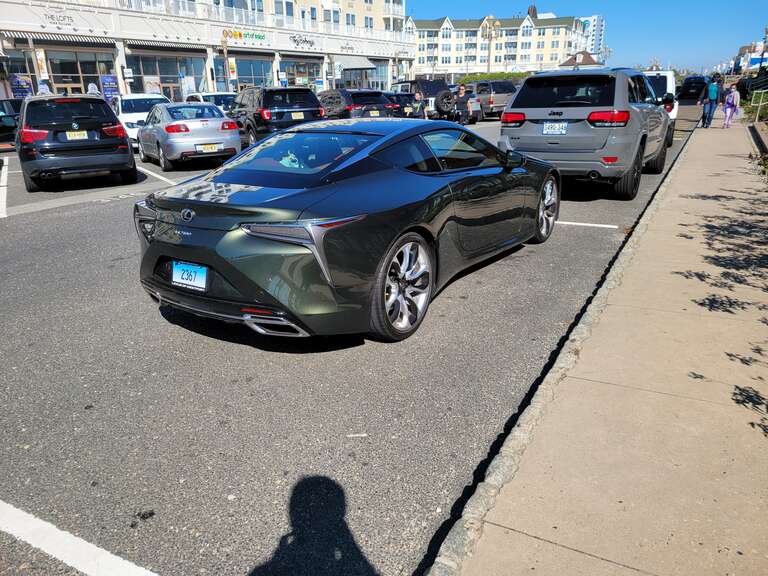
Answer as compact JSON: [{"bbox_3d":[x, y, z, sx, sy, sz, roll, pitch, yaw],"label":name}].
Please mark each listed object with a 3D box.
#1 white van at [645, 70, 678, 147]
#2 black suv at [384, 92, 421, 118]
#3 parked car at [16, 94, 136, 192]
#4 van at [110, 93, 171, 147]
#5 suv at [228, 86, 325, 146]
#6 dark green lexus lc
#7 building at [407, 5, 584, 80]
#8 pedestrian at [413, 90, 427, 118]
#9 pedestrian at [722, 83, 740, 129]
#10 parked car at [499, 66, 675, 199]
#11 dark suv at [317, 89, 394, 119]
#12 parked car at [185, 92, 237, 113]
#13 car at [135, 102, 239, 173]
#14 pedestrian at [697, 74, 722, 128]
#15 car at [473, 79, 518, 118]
[{"bbox_3d":[7.421,-5.103,16.399,1.880,1.850,4.600,9,22,28],"label":"white van"},{"bbox_3d":[-0.379,-6.935,22.928,1.840,1.520,4.650,-12,22,-29],"label":"black suv"},{"bbox_3d":[-6.422,-3.071,11.761,1.880,1.670,4.650,-12,21,-29],"label":"parked car"},{"bbox_3d":[-7.971,-5.523,19.085,1.870,1.690,4.650,-12,22,-29],"label":"van"},{"bbox_3d":[-3.743,-5.212,17.701,2.000,1.780,5.030,-12,21,-29],"label":"suv"},{"bbox_3d":[0.155,-0.856,5.280,1.920,1.345,4.760,11,23,32],"label":"dark green lexus lc"},{"bbox_3d":[28.168,-63.658,157.987,50.000,19.200,22.000,0,19,3],"label":"building"},{"bbox_3d":[1.059,-5.088,17.243,0.480,1.490,0.320,2,19,9],"label":"pedestrian"},{"bbox_3d":[11.584,-6.042,19.155,0.500,1.420,0.330,13,24,36],"label":"pedestrian"},{"bbox_3d":[3.591,-2.692,9.773,1.943,1.760,4.820,11,22,30],"label":"parked car"},{"bbox_3d":[-1.447,-5.813,19.318,1.900,1.670,4.680,-13,22,-29],"label":"dark suv"},{"bbox_3d":[-6.505,-6.449,21.701,1.850,1.690,4.600,-12,22,-29],"label":"parked car"},{"bbox_3d":[-4.863,-3.806,14.129,1.760,1.465,4.510,-12,21,-28],"label":"car"},{"bbox_3d":[10.922,-6.237,19.278,0.600,1.730,0.380,9,22,28],"label":"pedestrian"},{"bbox_3d":[4.723,-9.899,30.687,1.970,1.900,5.050,-12,22,-29],"label":"car"}]

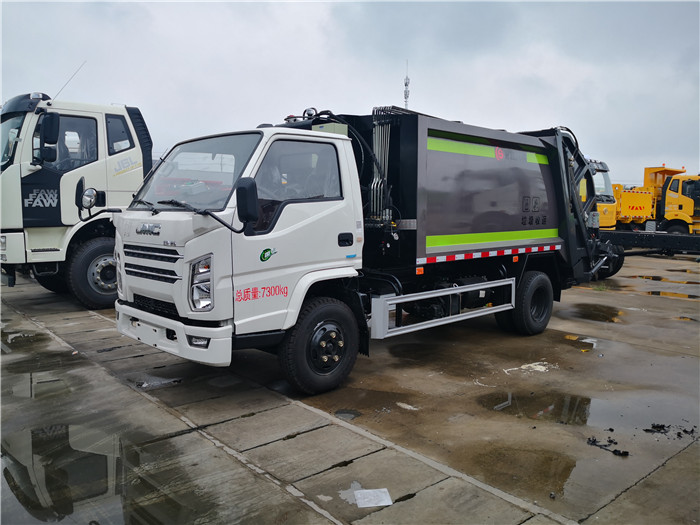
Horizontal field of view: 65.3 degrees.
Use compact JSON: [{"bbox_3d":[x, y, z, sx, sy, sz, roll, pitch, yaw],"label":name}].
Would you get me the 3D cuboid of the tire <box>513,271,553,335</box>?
[{"bbox_3d":[2.239,0.499,6.673,0.792,0.792,0.200,-5,7,-43],"label":"tire"}]

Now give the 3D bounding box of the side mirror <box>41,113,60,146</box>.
[{"bbox_3d":[-4.138,-1.852,7.562,0.250,0.450,0.130,3,6,30],"label":"side mirror"}]

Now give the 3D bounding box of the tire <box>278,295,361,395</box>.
[{"bbox_3d":[-0.251,0.701,4.582,0.792,0.792,0.200,-5,7,-43],"label":"tire"}]

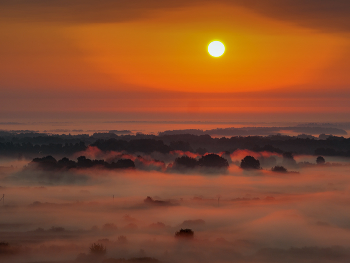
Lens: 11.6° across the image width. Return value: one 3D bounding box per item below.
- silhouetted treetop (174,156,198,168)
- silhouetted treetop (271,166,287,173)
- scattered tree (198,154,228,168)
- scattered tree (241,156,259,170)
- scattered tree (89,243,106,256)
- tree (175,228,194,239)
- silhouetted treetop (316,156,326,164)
[{"bbox_3d":[10.110,28.840,1448.420,19.400,15.600,15.500,0,0,0],"label":"silhouetted treetop"},{"bbox_3d":[88.780,33.130,1461.240,13.600,6.800,11.600,0,0,0],"label":"silhouetted treetop"},{"bbox_3d":[32.420,28.000,1448.420,25.300,17.300,20.200,0,0,0],"label":"scattered tree"},{"bbox_3d":[65.510,28.970,1487.570,16.900,14.700,16.000,0,0,0],"label":"scattered tree"},{"bbox_3d":[-26.130,40.680,585.530,5.600,5.400,5.600,0,0,0],"label":"scattered tree"},{"bbox_3d":[3.860,40.190,663.130,7.300,5.200,6.600,0,0,0],"label":"tree"},{"bbox_3d":[141.820,29.580,1667.880,9.200,10.700,9.200,0,0,0],"label":"silhouetted treetop"}]

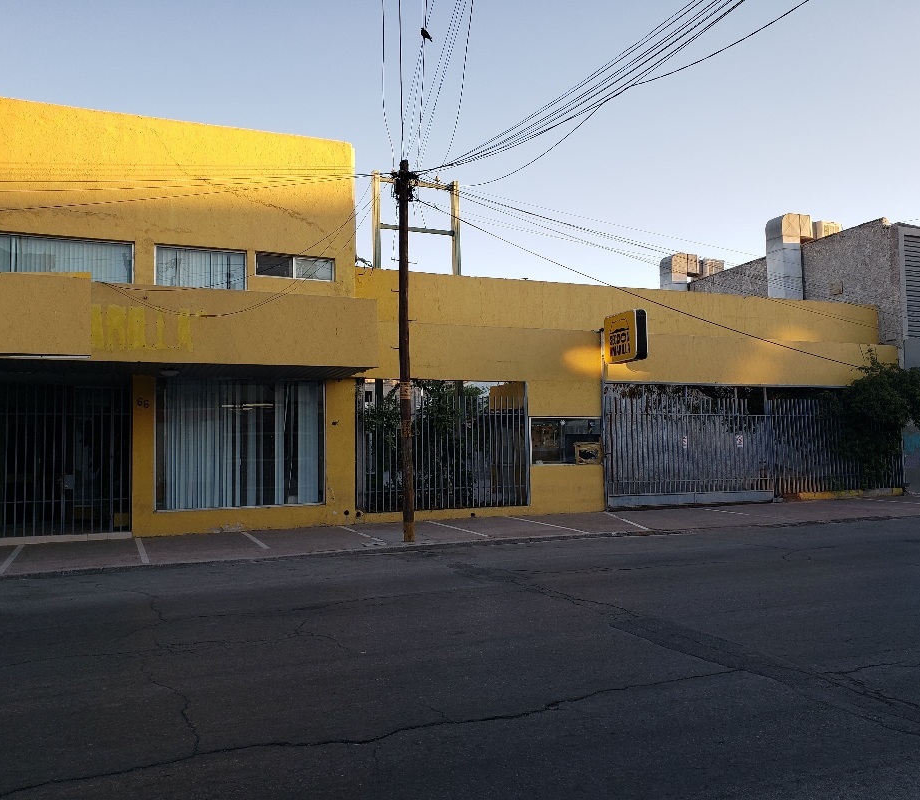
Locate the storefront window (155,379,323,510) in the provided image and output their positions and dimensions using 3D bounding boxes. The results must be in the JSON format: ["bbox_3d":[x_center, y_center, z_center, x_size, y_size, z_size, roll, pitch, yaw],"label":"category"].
[{"bbox_3d":[-3.937,0.805,14.612,3.013,2.334,0.100,1,-4,-22],"label":"storefront window"}]

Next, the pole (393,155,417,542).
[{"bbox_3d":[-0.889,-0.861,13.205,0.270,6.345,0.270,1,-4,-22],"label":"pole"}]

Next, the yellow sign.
[{"bbox_3d":[3.566,-1.329,17.157,0.300,1.026,1.130,1,-4,-22],"label":"yellow sign"}]

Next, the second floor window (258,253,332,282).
[{"bbox_3d":[-3.115,-2.502,15.186,1.500,0.436,0.100,1,-4,-22],"label":"second floor window"}]

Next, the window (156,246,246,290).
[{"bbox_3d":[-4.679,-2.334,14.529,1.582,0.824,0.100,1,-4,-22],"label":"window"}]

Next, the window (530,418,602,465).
[{"bbox_3d":[2.278,0.889,17.167,1.774,1.015,0.100,1,-4,-22],"label":"window"}]

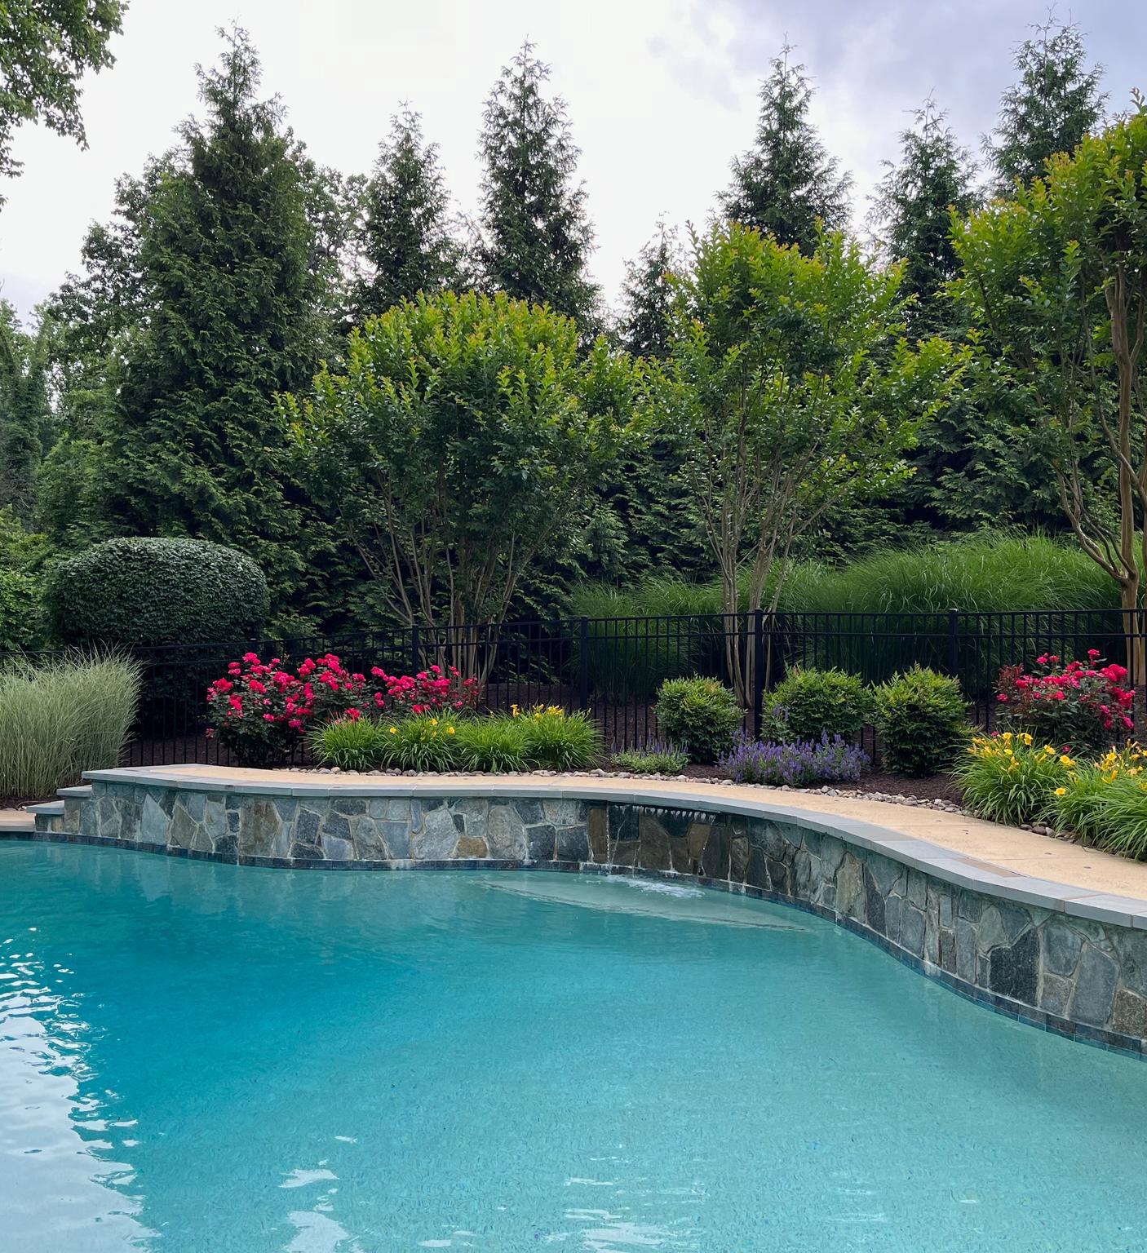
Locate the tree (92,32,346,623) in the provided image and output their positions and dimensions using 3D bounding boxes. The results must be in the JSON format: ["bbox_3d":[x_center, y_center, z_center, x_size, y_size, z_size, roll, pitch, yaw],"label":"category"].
[{"bbox_3d":[-4.877,-3.536,17.300,3.510,9.430,3.400,0,0,0],"label":"tree"}]

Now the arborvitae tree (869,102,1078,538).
[{"bbox_3d":[5.349,-3.236,17.000,2.830,7.730,2.800,0,0,0],"label":"arborvitae tree"}]

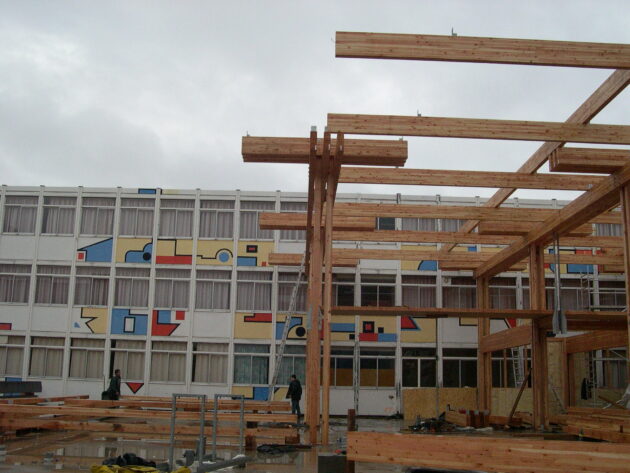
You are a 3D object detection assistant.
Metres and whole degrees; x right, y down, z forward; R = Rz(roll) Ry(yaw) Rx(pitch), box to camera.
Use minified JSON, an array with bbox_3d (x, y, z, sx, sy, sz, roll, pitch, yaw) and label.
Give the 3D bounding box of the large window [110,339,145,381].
[{"bbox_3d":[-8.015,5.295,29.640,1.500,1.720,0.150,1,-12,0],"label":"large window"}]

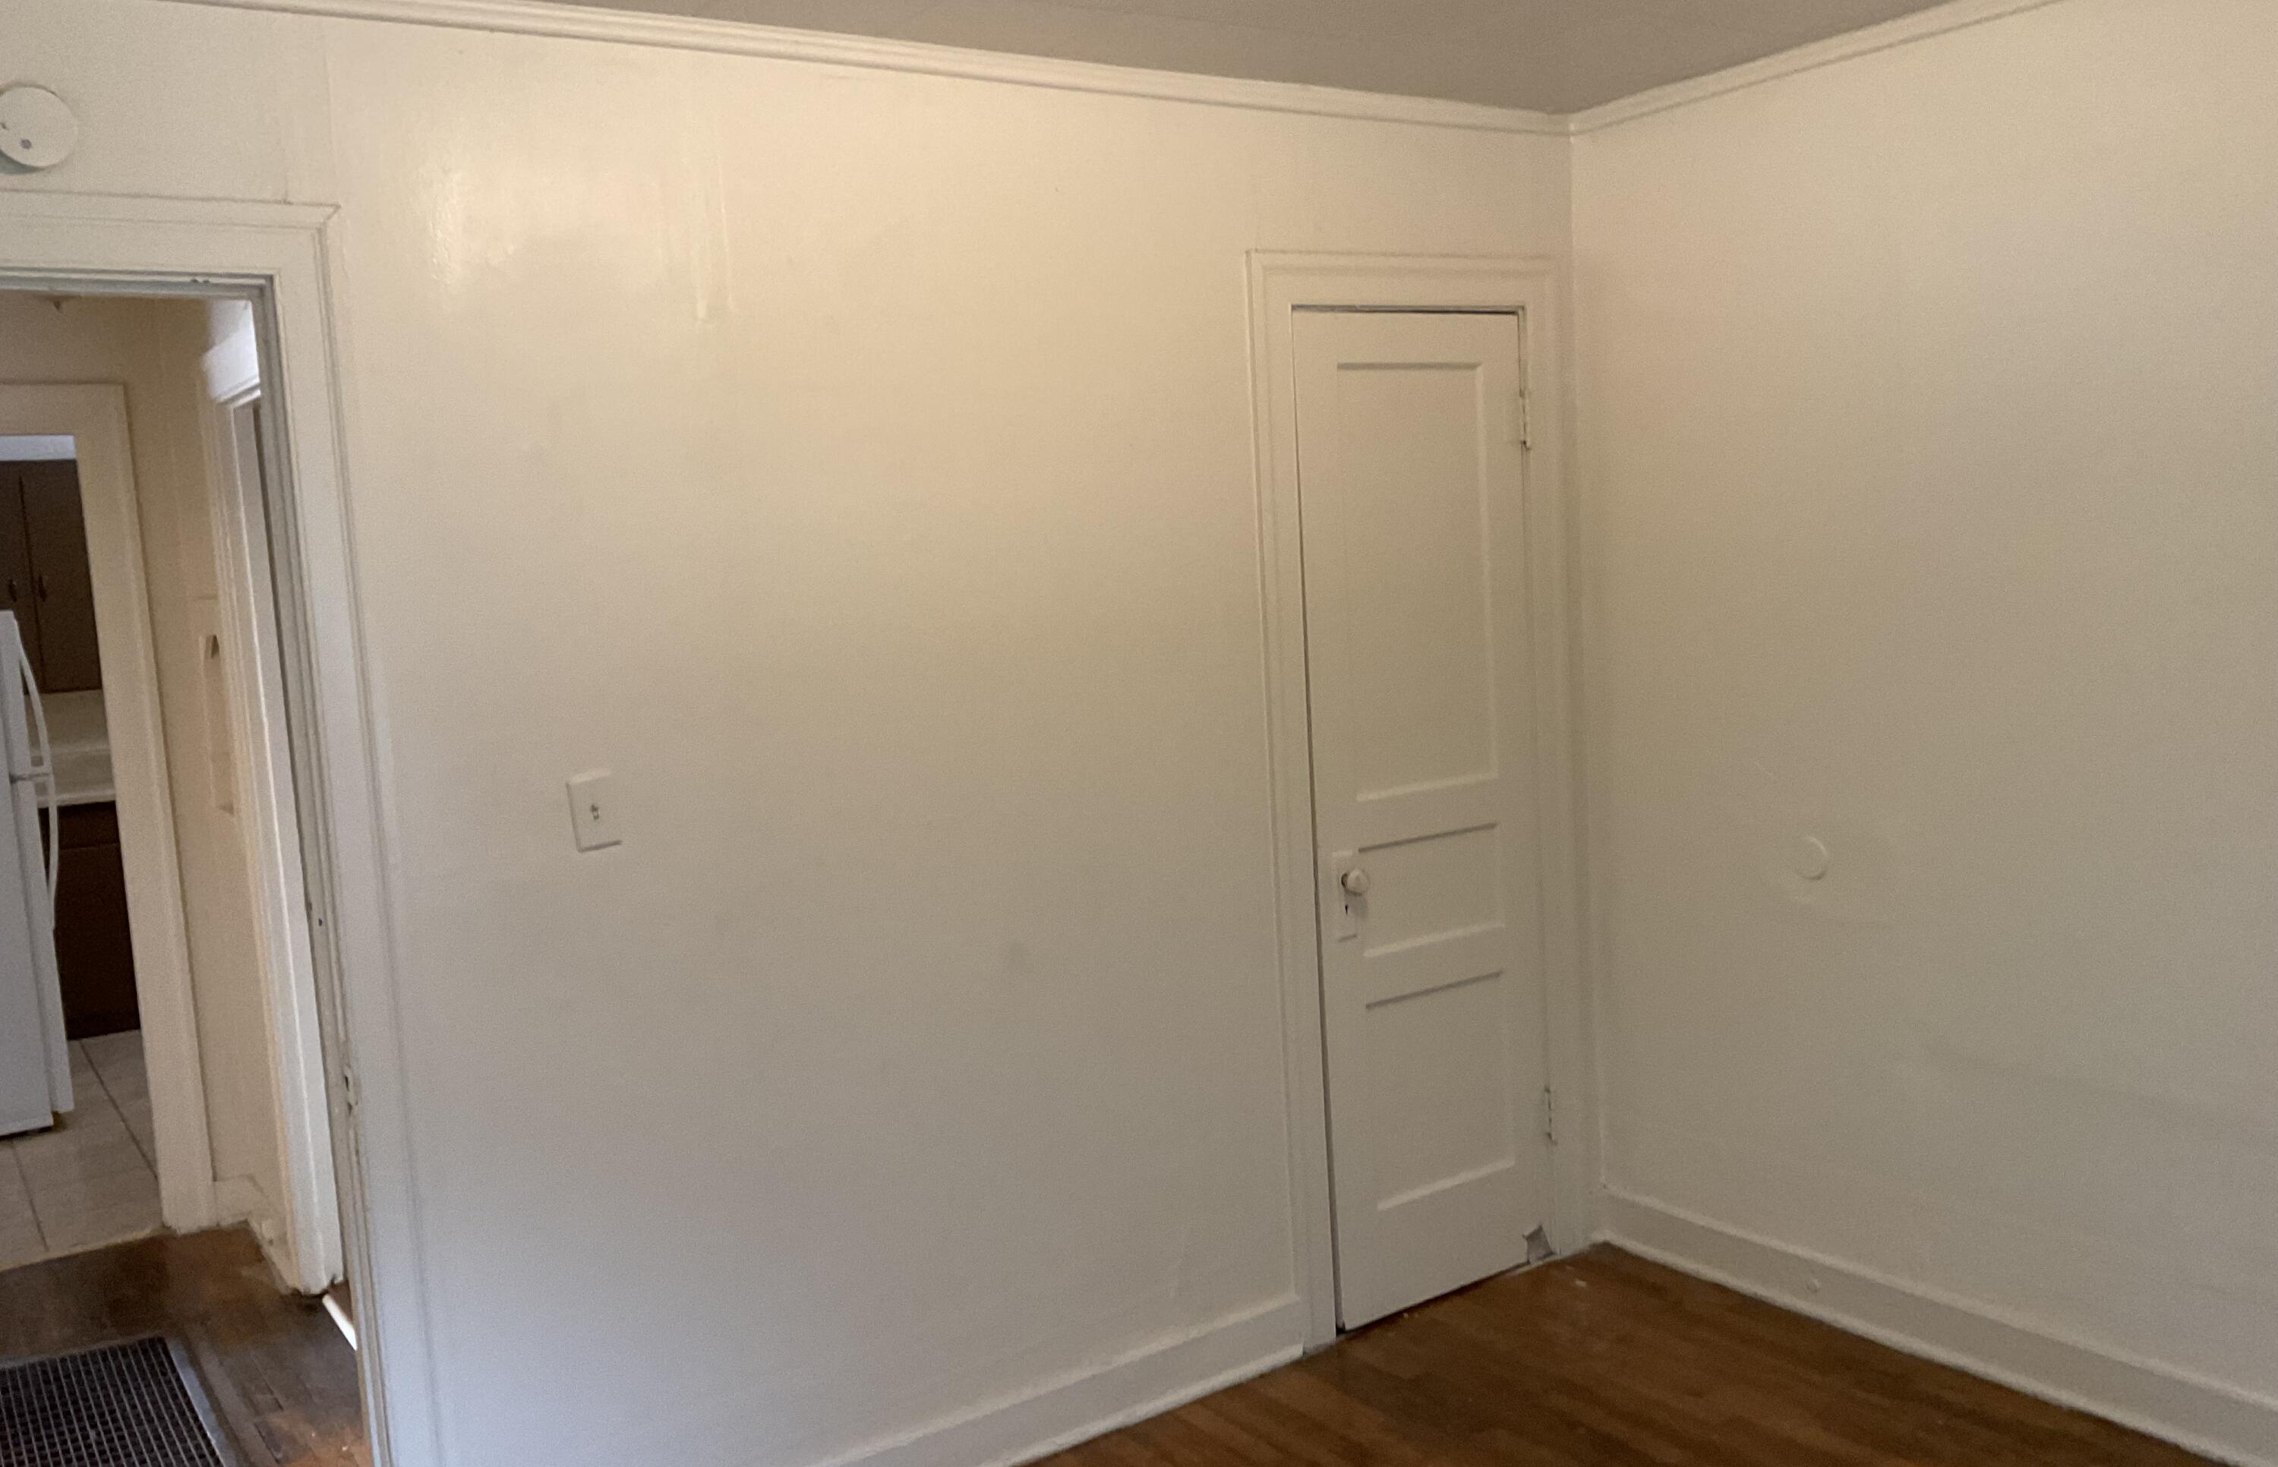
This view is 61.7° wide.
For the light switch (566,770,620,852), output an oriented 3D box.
[{"bbox_3d":[-0.838,0.120,2.935,0.070,0.114,0.014,-8,7,-34],"label":"light switch"}]

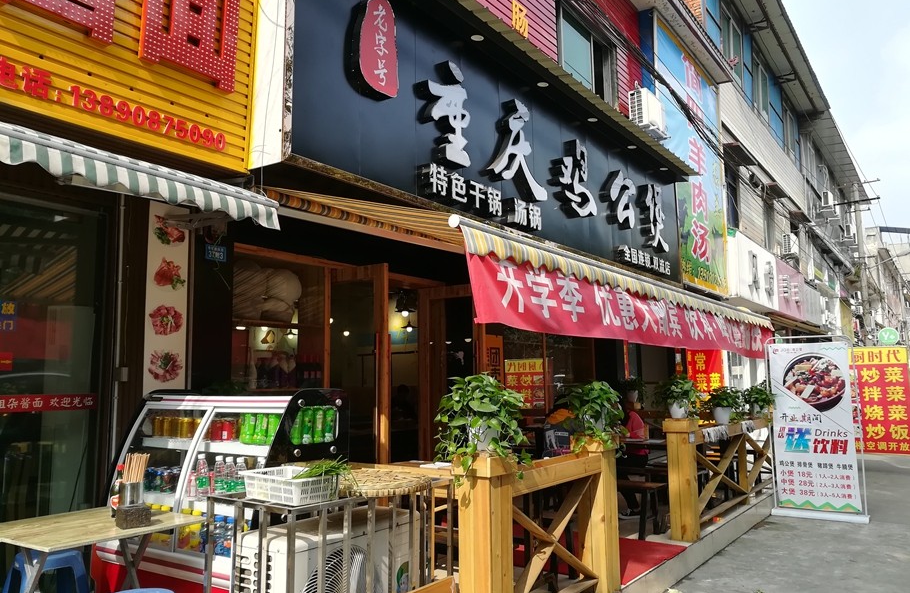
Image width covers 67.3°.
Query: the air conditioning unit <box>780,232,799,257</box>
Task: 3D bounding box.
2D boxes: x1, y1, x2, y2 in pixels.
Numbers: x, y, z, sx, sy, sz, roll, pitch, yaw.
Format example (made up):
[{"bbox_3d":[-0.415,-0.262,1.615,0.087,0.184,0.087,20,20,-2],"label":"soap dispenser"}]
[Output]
[{"bbox_3d":[9.405,-1.401,19.208,0.300,0.560,0.800,-6,-9,36],"label":"air conditioning unit"}]

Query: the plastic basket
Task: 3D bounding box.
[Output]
[{"bbox_3d":[-0.716,0.829,2.993,0.415,0.103,0.250,-7,-9,41],"label":"plastic basket"}]

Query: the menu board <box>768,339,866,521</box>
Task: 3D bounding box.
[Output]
[{"bbox_3d":[3.978,1.450,7.608,0.935,1.970,0.200,-5,-8,30],"label":"menu board"}]

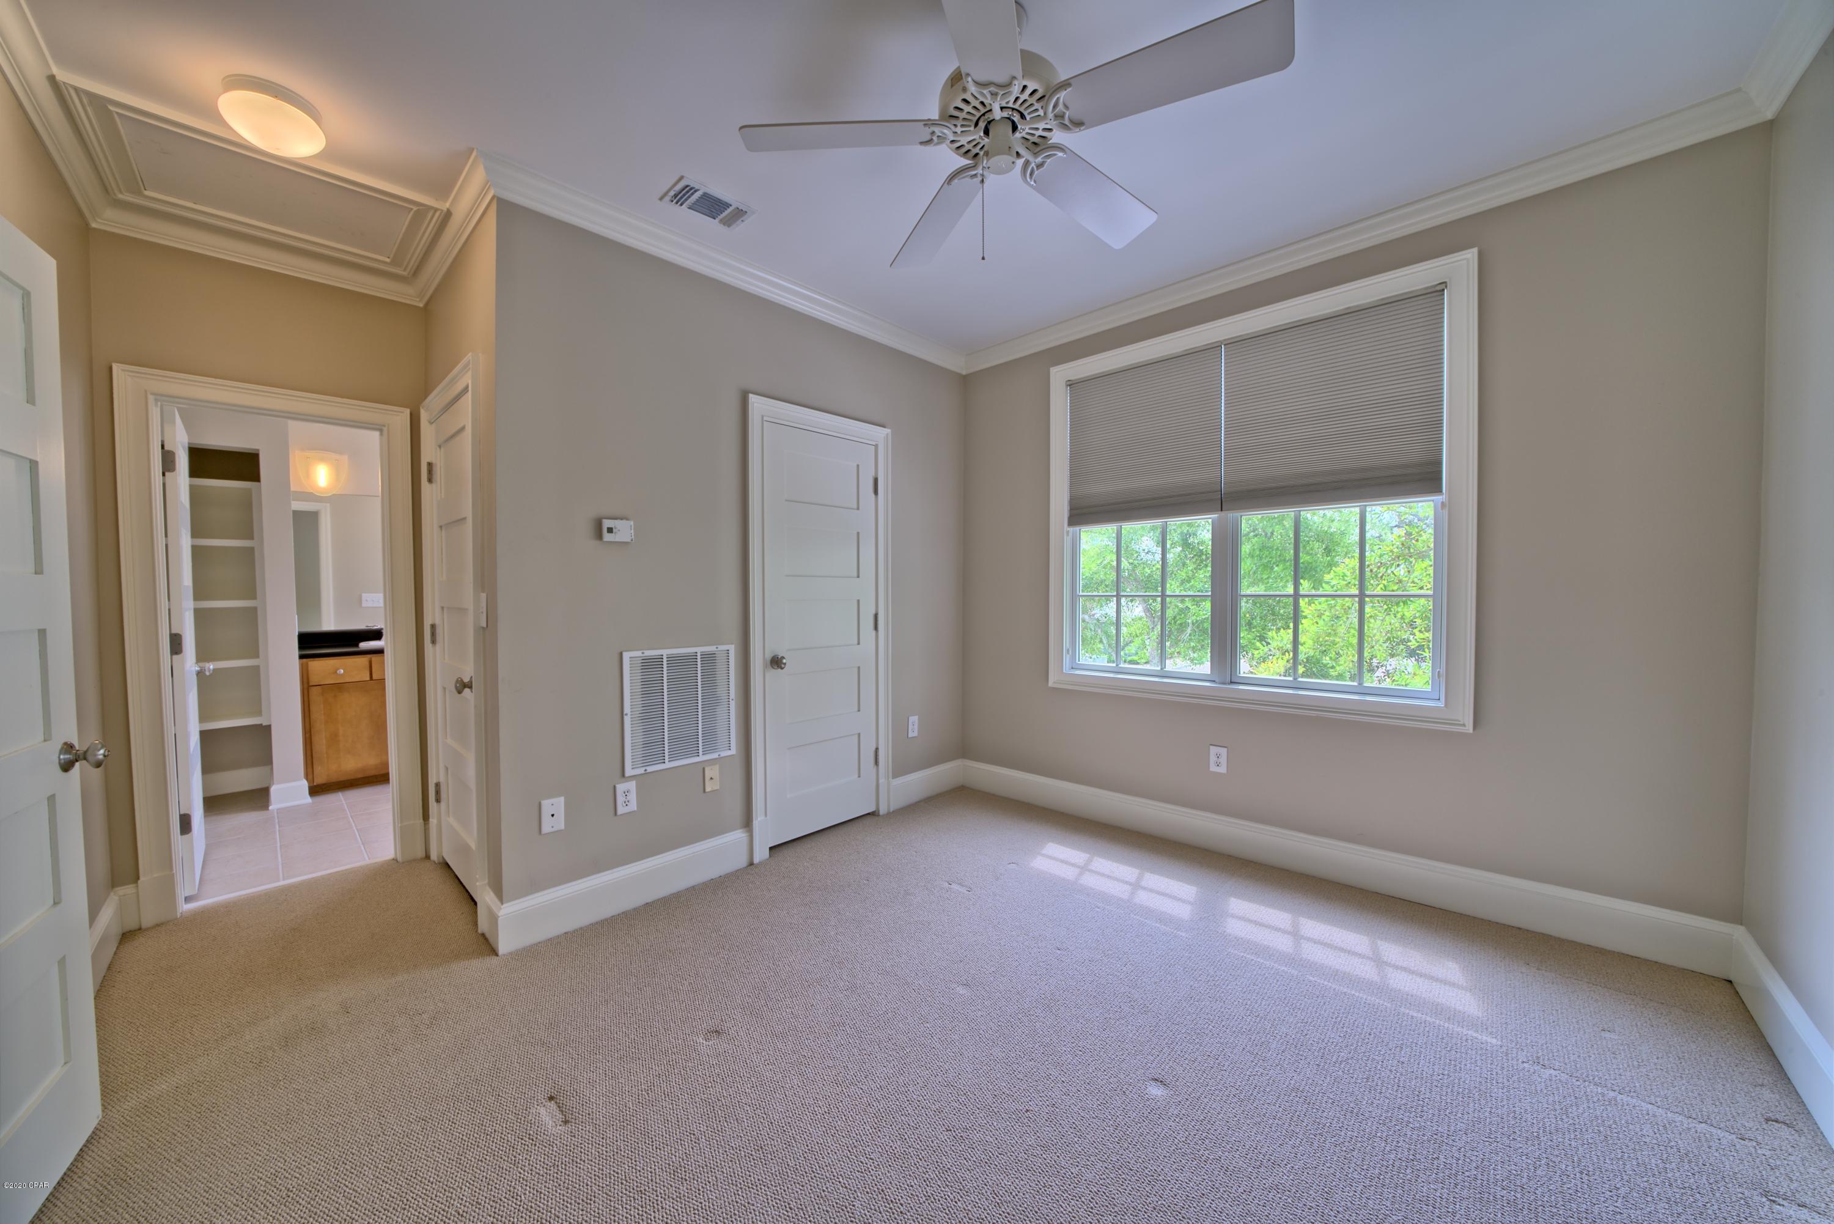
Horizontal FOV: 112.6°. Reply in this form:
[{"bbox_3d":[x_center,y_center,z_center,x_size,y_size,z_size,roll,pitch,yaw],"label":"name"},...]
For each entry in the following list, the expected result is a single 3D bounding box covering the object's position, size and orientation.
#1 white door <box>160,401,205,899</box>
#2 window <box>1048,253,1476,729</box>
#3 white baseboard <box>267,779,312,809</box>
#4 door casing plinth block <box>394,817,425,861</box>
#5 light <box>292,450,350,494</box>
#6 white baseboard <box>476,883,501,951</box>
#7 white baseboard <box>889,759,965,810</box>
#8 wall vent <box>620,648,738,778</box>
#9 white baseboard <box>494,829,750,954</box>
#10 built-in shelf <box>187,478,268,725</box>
[{"bbox_3d":[-3.282,0.159,2.751,0.716,2.013,0.035,1,2,43],"label":"white door"},{"bbox_3d":[1.445,-0.458,2.927,1.796,1.799,0.100,1,2,43],"label":"window"},{"bbox_3d":[-3.733,1.086,3.648,0.030,0.149,0.171,1,2,43],"label":"white baseboard"},{"bbox_3d":[-2.386,1.075,2.885,0.030,0.199,0.102,1,2,43],"label":"door casing plinth block"},{"bbox_3d":[-4.033,-0.932,4.140,0.130,0.286,0.253,1,2,43],"label":"light"},{"bbox_3d":[-1.526,1.102,2.196,0.249,0.177,0.022,1,2,43],"label":"white baseboard"},{"bbox_3d":[0.081,1.050,3.725,0.020,0.172,0.691,1,2,43],"label":"white baseboard"},{"bbox_3d":[-0.989,0.405,2.590,0.025,0.498,0.488,1,2,43],"label":"wall vent"},{"bbox_3d":[-1.110,1.094,2.476,0.020,0.172,0.992,1,2,43],"label":"white baseboard"},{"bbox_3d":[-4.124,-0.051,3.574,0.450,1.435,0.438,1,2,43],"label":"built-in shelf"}]

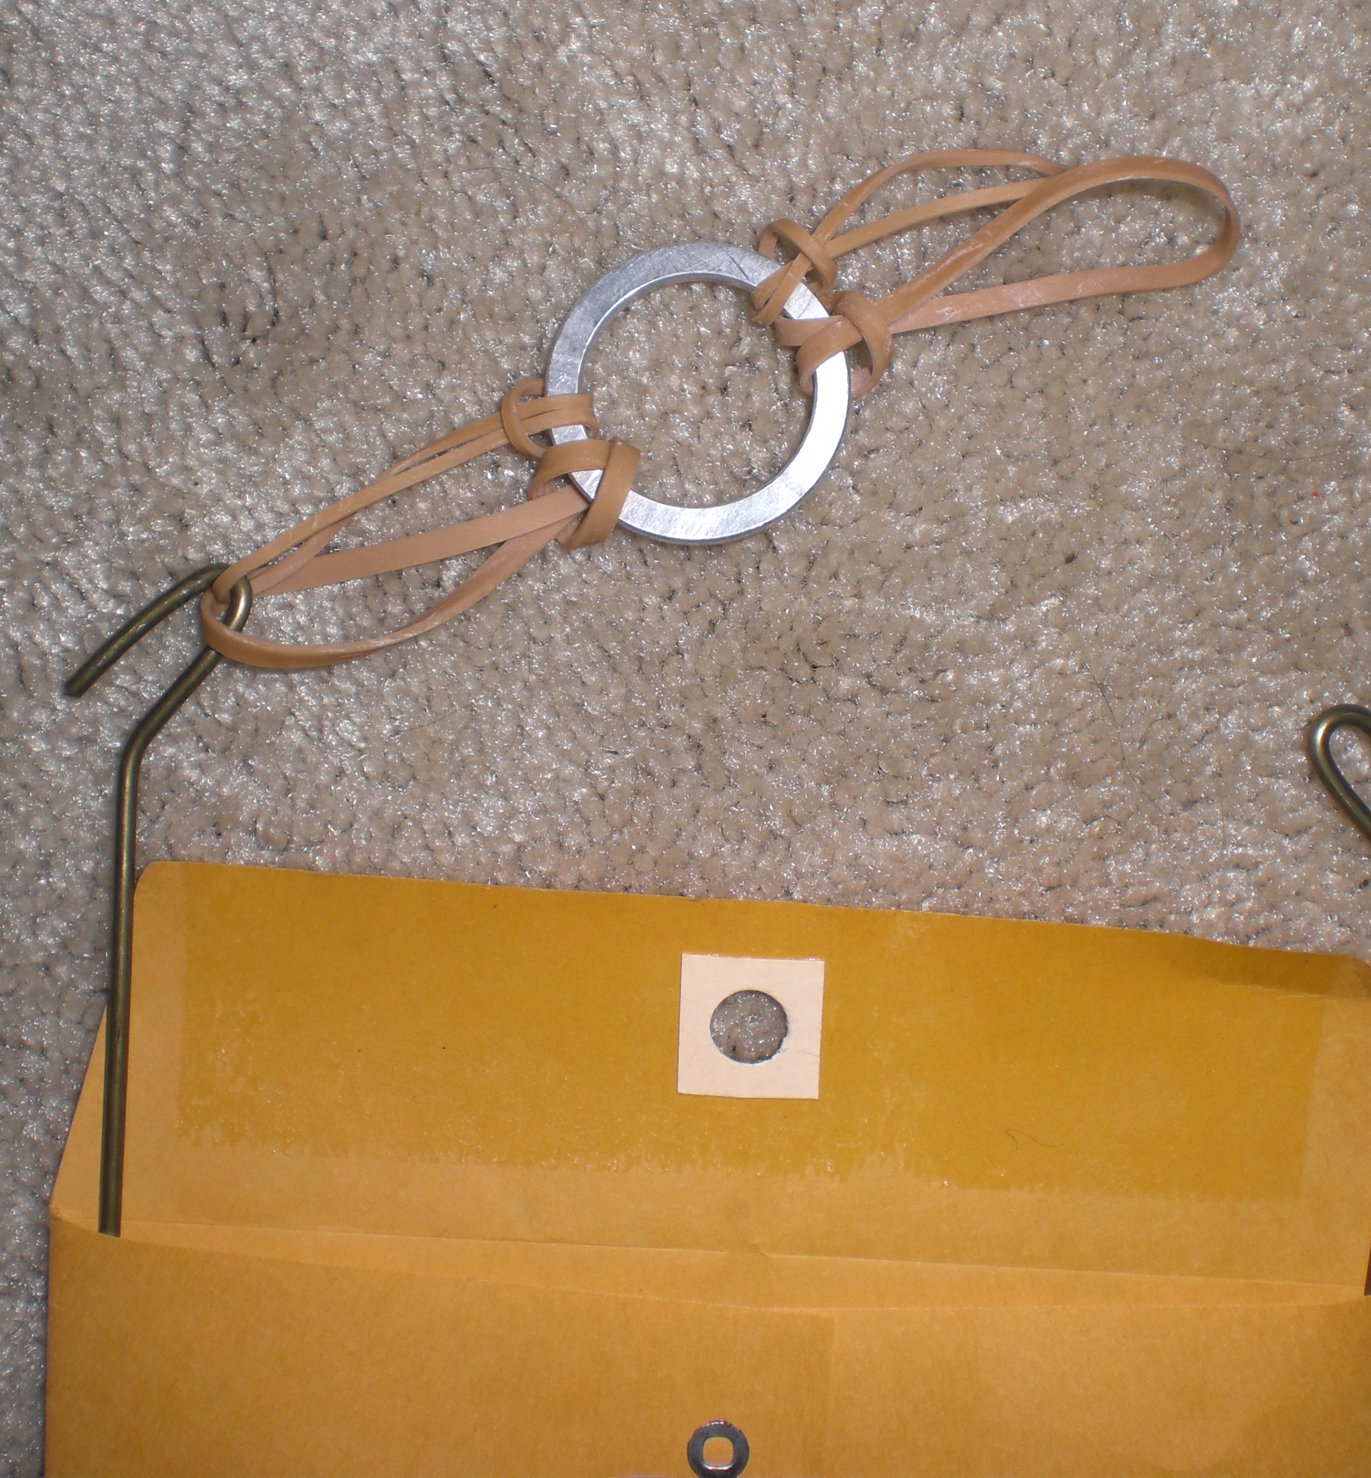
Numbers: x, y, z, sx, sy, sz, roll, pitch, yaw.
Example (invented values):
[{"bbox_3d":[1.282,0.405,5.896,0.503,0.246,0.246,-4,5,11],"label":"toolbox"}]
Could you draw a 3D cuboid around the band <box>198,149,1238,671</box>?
[{"bbox_3d":[0.002,-0.043,0.256,0.133,0.011,0.032,-24,84,-3],"label":"band"}]

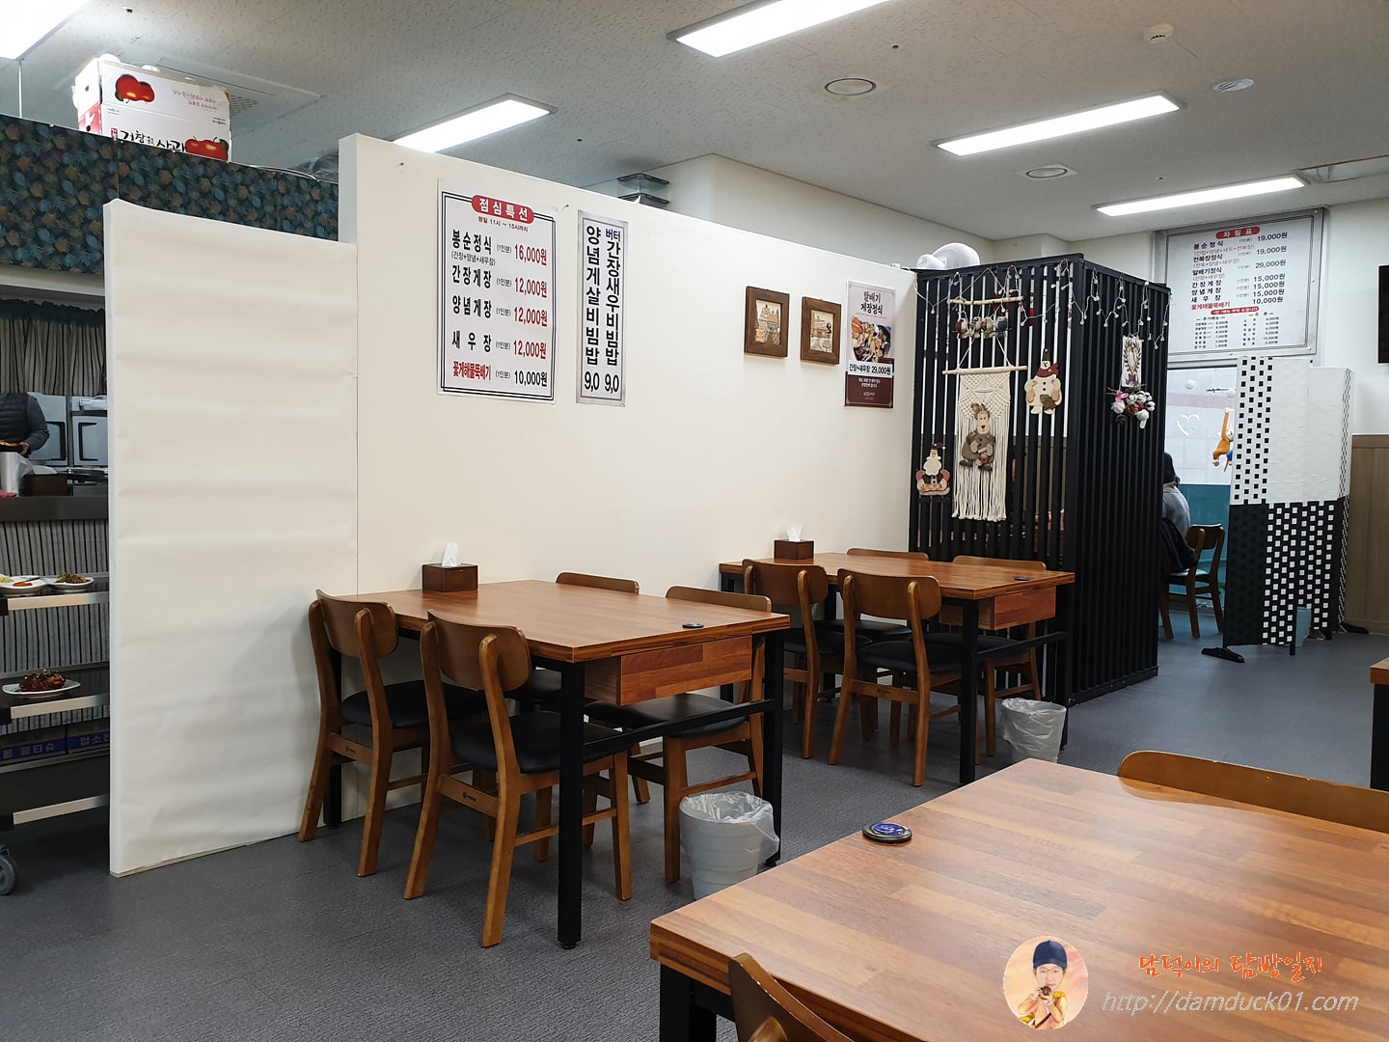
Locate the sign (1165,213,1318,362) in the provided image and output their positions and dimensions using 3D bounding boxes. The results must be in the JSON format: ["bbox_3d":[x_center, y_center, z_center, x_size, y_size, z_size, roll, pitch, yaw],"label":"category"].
[{"bbox_3d":[4.126,-1.761,7.973,1.125,1.031,0.040,4,4,43],"label":"sign"}]

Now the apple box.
[{"bbox_3d":[-2.158,-1.553,4.177,0.290,0.370,0.470,4,5,44],"label":"apple box"}]

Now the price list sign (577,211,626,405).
[{"bbox_3d":[-0.350,-0.804,3.981,0.009,0.710,0.250,4,5,44],"label":"price list sign"}]

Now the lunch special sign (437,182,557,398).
[{"bbox_3d":[-0.681,-0.787,3.678,0.010,0.717,0.508,4,5,44],"label":"lunch special sign"}]

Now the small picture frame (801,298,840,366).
[{"bbox_3d":[0.613,-0.902,4.979,0.025,0.290,0.290,4,5,44],"label":"small picture frame"}]

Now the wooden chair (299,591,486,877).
[{"bbox_3d":[-0.891,0.591,3.156,0.443,0.767,0.473,4,4,43],"label":"wooden chair"}]

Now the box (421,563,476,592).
[{"bbox_3d":[-0.807,0.190,3.466,0.123,0.079,0.127,4,5,44],"label":"box"}]

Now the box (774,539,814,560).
[{"bbox_3d":[0.463,0.133,4.804,0.129,0.079,0.132,4,4,42],"label":"box"}]

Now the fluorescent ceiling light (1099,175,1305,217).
[{"bbox_3d":[3.435,-2.205,7.126,1.280,0.040,0.290,4,5,44],"label":"fluorescent ceiling light"}]

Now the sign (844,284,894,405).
[{"bbox_3d":[0.892,-0.887,5.277,0.012,0.600,0.420,4,5,44],"label":"sign"}]

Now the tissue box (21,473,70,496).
[{"bbox_3d":[-2.338,-0.134,3.751,0.127,0.079,0.123,4,5,44],"label":"tissue box"}]

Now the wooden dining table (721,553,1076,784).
[{"bbox_3d":[0.820,0.565,4.384,1.217,0.726,0.798,4,5,44],"label":"wooden dining table"}]

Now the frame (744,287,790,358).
[{"bbox_3d":[0.329,-0.887,4.689,0.025,0.289,0.288,4,5,44],"label":"frame"}]

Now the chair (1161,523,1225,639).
[{"bbox_3d":[3.380,0.398,7.265,0.430,0.755,0.480,-2,4,-41],"label":"chair"}]

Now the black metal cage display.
[{"bbox_3d":[1.901,-0.217,5.704,0.886,2.165,1.205,4,4,43],"label":"black metal cage display"}]

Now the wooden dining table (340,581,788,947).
[{"bbox_3d":[-0.446,0.611,3.134,1.200,0.715,0.800,4,5,44],"label":"wooden dining table"}]

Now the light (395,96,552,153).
[{"bbox_3d":[-1.297,-2.190,5.850,1.280,0.040,0.290,4,5,44],"label":"light"}]

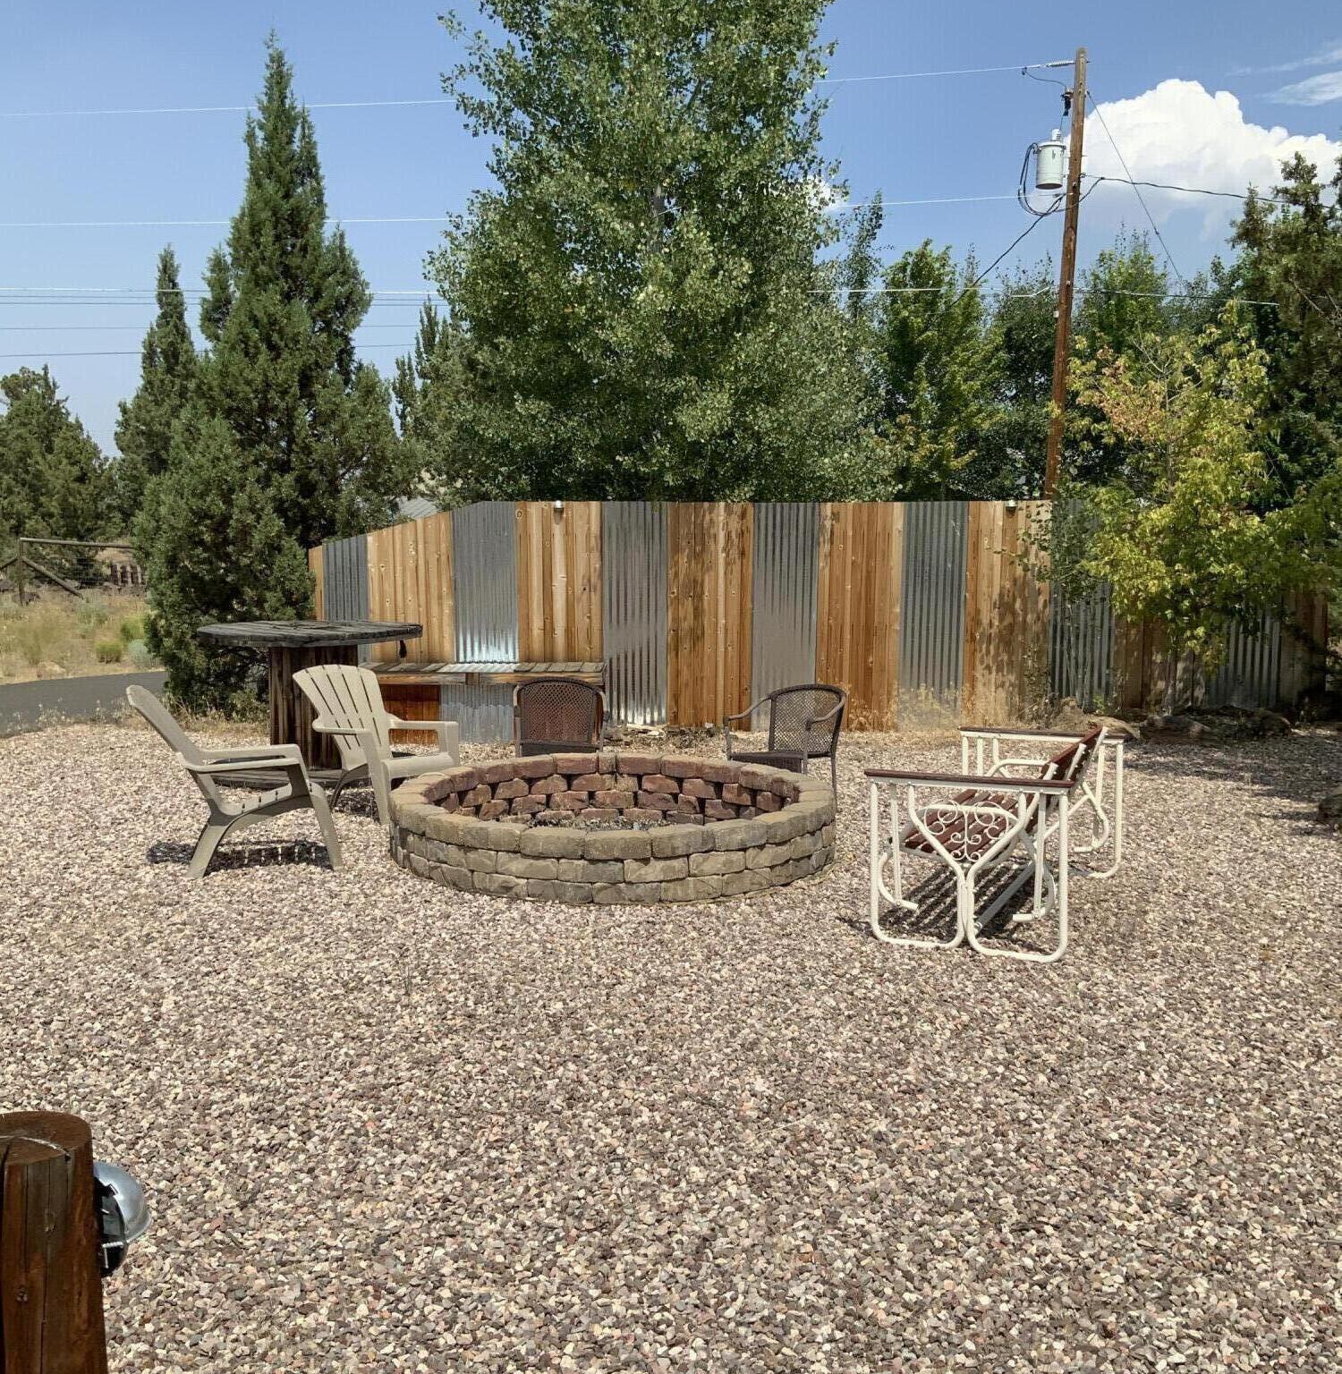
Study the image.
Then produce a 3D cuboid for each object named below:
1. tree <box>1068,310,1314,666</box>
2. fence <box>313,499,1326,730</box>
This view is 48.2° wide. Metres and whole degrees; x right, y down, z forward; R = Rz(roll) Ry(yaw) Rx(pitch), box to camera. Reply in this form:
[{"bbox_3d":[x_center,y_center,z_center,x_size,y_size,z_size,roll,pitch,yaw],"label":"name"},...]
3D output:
[{"bbox_3d":[4.100,-1.359,11.822,1.950,3.120,1.900,0,6,0],"label":"tree"},{"bbox_3d":[1.200,-0.640,13.300,9.000,2.050,0.350,0,7,2],"label":"fence"}]

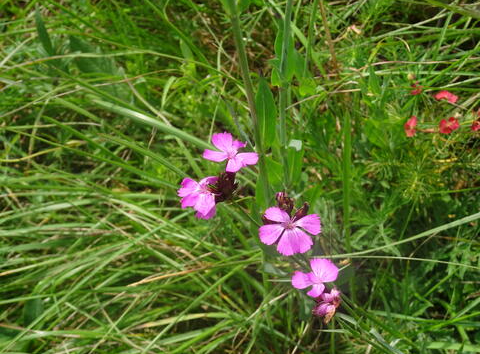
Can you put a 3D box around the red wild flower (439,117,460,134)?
[{"bbox_3d":[0.125,-0.031,0.690,0.013,0.008,0.010,0,72,0],"label":"red wild flower"}]

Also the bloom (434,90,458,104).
[{"bbox_3d":[0.126,-0.049,0.700,0.014,0.008,0.009,0,60,0],"label":"bloom"}]

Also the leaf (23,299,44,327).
[{"bbox_3d":[-0.118,0.078,0.660,0.012,0.018,0.005,0,12,0],"label":"leaf"}]

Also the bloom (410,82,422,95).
[{"bbox_3d":[0.107,-0.053,0.700,0.008,0.007,0.009,0,72,0],"label":"bloom"}]

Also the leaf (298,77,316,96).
[{"bbox_3d":[0.033,-0.045,0.570,0.009,0.004,0.010,0,72,0],"label":"leaf"}]

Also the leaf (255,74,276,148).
[{"bbox_3d":[0.011,-0.029,0.515,0.010,0.035,0.006,-2,27,1],"label":"leaf"}]

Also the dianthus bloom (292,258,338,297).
[{"bbox_3d":[0.030,0.040,0.460,0.019,0.009,0.018,0,68,3],"label":"dianthus bloom"}]

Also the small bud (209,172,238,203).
[{"bbox_3d":[-0.006,0.004,0.465,0.013,0.014,0.013,0,44,0],"label":"small bud"}]

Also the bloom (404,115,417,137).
[{"bbox_3d":[0.102,-0.030,0.690,0.007,0.008,0.013,6,80,22],"label":"bloom"}]

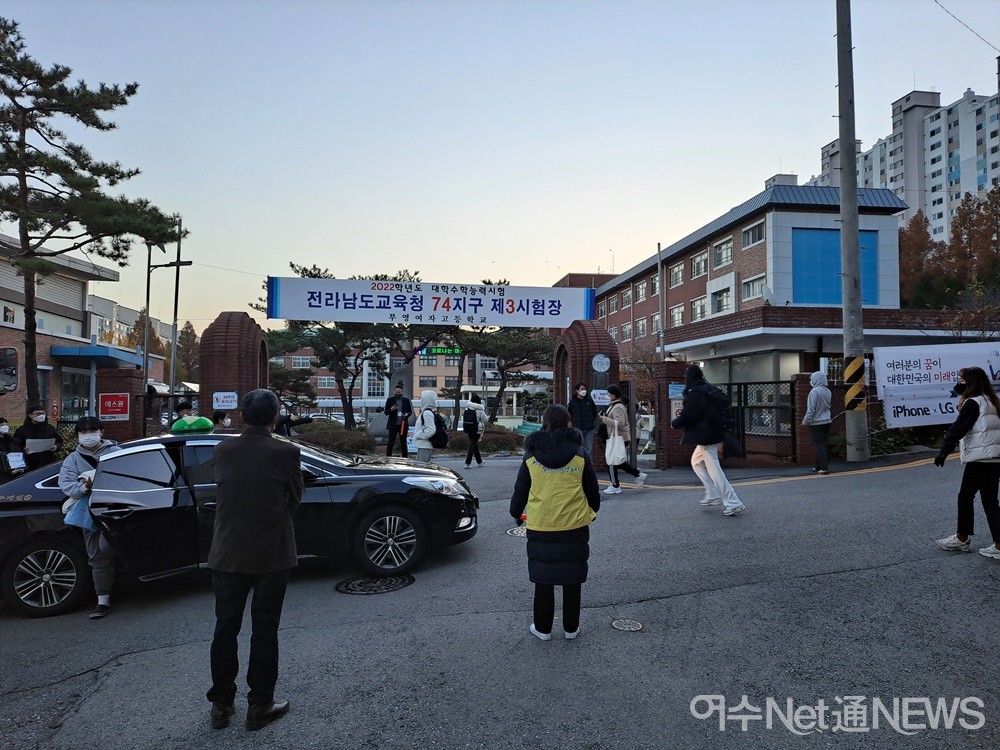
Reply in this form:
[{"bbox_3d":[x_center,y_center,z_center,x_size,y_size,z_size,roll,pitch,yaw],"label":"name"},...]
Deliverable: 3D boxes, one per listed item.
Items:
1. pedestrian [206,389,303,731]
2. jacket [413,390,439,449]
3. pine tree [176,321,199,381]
[{"bbox_3d":[-1.260,0.946,3.607,0.490,1.730,0.350,0,-3,18],"label":"pedestrian"},{"bbox_3d":[-1.107,0.661,10.300,0.380,0.860,0.520,0,-2,3],"label":"jacket"},{"bbox_3d":[-20.668,-0.317,45.907,2.100,6.600,2.100,0,-2,0],"label":"pine tree"}]

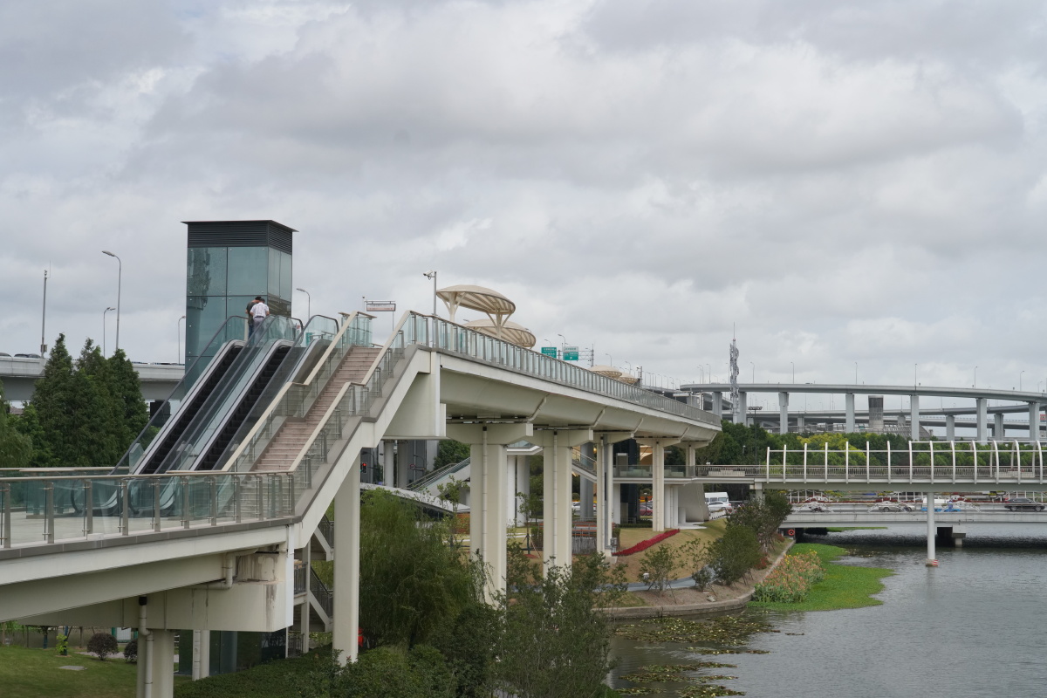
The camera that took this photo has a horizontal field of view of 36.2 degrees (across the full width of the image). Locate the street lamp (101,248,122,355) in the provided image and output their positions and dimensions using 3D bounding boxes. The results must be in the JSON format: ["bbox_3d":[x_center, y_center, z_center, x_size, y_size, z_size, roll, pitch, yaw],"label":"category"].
[{"bbox_3d":[-36.084,-3.628,140.000,1.800,10.100,0.400,-1,-4,20],"label":"street lamp"}]

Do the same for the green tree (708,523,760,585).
[{"bbox_3d":[15.218,14.870,116.000,3.800,4.600,3.600,0,-4,12],"label":"green tree"}]

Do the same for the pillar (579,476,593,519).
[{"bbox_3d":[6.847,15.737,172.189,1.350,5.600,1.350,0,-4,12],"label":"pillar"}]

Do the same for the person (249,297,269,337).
[{"bbox_3d":[-9.216,-0.901,56.000,0.570,1.700,0.380,0,-4,12],"label":"person"}]

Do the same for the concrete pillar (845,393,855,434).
[{"bbox_3d":[108.340,28.004,529.125,2.600,26.000,2.400,-1,-4,20],"label":"concrete pillar"}]

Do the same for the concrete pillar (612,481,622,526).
[{"bbox_3d":[9.496,15.827,163.000,1.000,4.400,1.000,0,-4,12],"label":"concrete pillar"}]

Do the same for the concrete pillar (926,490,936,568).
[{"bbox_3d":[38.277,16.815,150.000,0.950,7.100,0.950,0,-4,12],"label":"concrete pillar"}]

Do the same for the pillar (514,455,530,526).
[{"bbox_3d":[-0.087,14.183,160.000,1.150,7.200,1.150,0,-4,12],"label":"pillar"}]

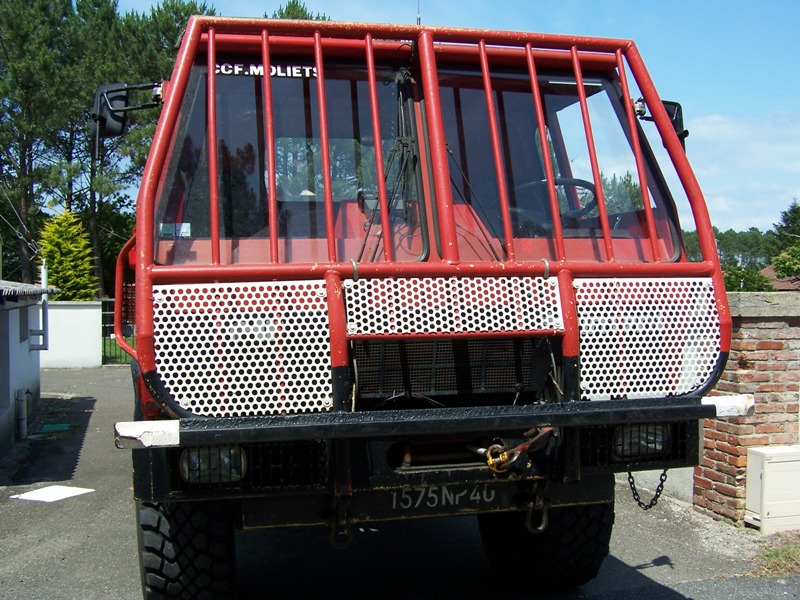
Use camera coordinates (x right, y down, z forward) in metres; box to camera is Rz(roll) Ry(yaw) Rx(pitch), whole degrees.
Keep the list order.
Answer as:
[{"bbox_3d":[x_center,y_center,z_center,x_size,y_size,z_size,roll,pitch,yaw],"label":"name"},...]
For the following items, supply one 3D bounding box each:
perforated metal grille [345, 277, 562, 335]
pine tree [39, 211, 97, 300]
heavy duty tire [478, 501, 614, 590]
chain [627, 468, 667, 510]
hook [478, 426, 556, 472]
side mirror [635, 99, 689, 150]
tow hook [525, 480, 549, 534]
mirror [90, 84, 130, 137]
[{"bbox_3d":[0.198,0.018,3.031,0.770,0.195,0.030,-1,-13,-13],"label":"perforated metal grille"},{"bbox_3d":[-7.930,-0.380,21.000,1.600,3.500,1.600,0,1,0],"label":"pine tree"},{"bbox_3d":[0.745,0.969,4.804,0.390,1.160,1.160,-1,1,-13],"label":"heavy duty tire"},{"bbox_3d":[0.992,0.763,3.534,0.180,0.170,0.035,-1,1,-13],"label":"chain"},{"bbox_3d":[0.423,0.547,3.214,0.280,0.165,0.120,-1,1,-13],"label":"hook"},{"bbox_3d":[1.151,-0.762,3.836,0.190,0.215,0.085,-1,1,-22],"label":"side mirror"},{"bbox_3d":[0.520,0.791,3.348,0.090,0.200,0.060,-1,1,-13],"label":"tow hook"},{"bbox_3d":[-1.091,-0.712,3.299,0.135,0.205,0.075,-1,1,1],"label":"mirror"}]

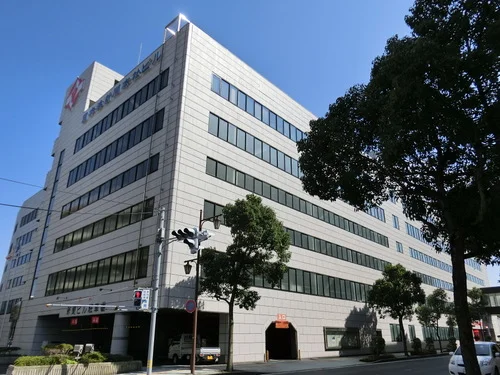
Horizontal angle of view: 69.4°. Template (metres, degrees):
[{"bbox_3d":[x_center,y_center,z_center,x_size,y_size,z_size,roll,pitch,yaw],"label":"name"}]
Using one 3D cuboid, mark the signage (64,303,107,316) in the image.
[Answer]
[{"bbox_3d":[-12.887,9.494,28.196,6.914,0.604,0.100,-19,-29,39],"label":"signage"}]

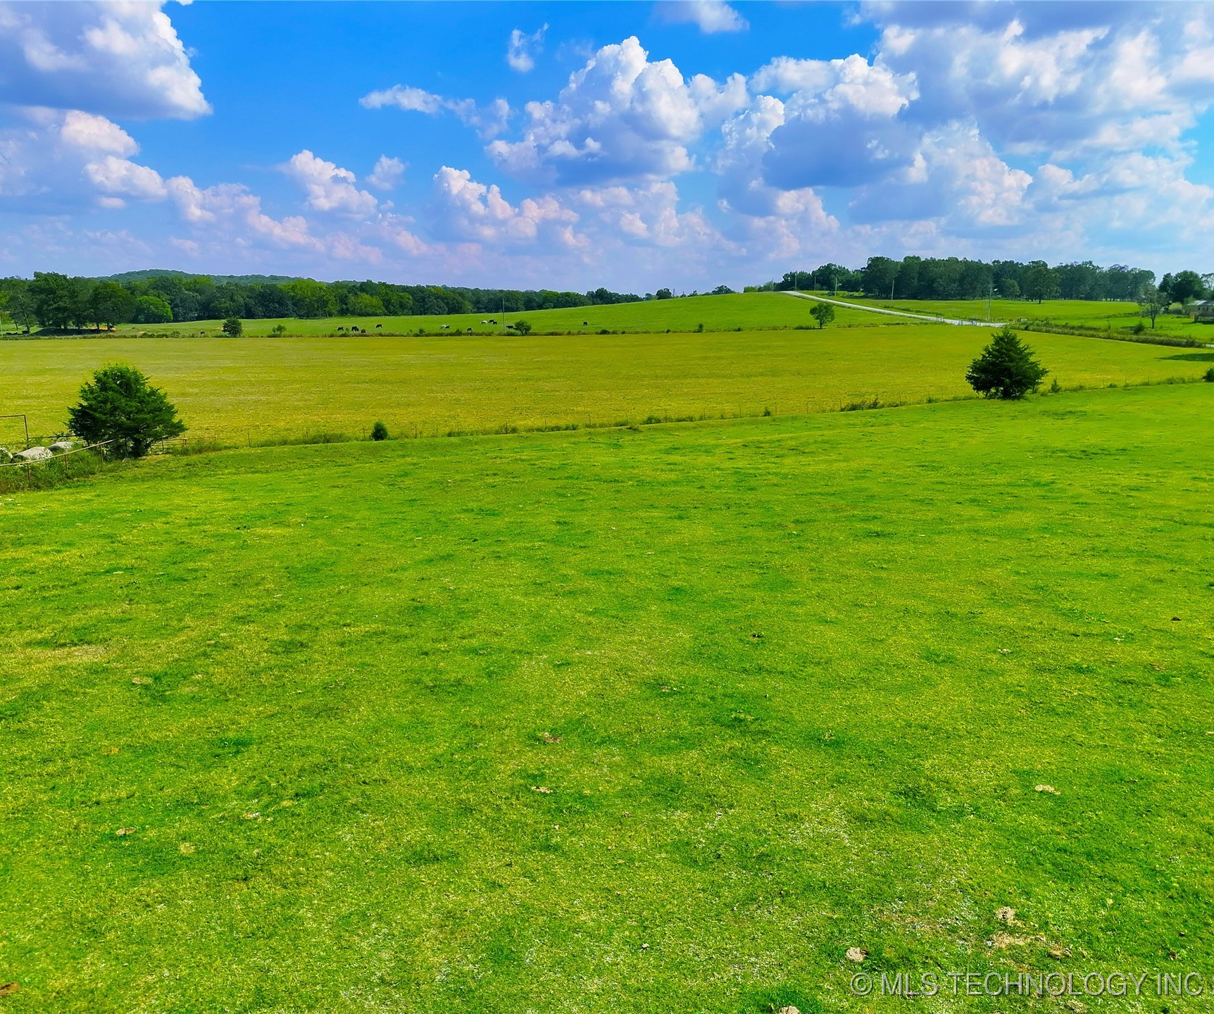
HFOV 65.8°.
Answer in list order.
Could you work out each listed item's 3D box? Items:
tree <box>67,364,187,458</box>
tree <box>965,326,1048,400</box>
[{"bbox_3d":[-30.647,-6.147,59.600,6.860,5.850,6.650,-6,14,-27],"label":"tree"},{"bbox_3d":[40.411,-14.428,93.995,7.740,6.920,7.510,5,14,22],"label":"tree"}]

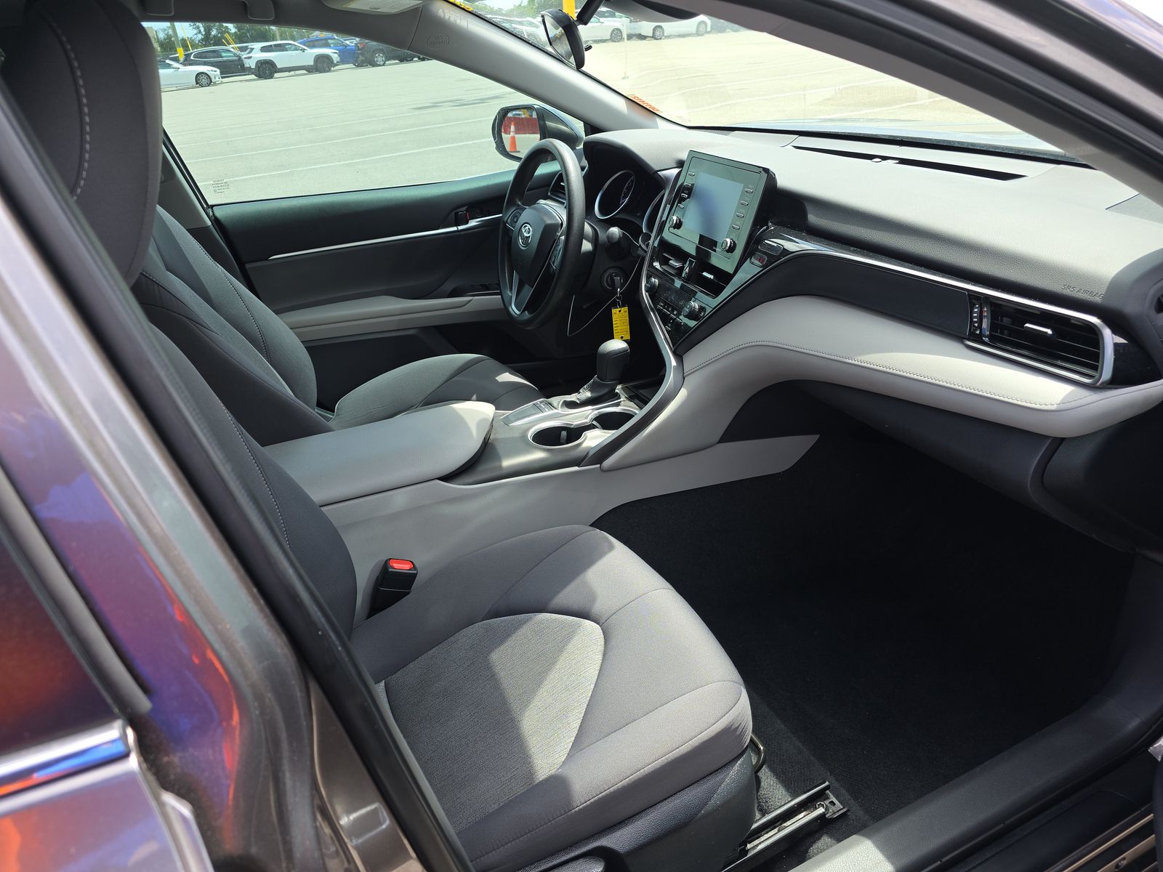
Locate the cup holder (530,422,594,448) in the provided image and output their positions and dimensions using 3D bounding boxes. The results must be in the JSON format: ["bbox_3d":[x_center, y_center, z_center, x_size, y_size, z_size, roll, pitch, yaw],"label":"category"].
[{"bbox_3d":[-0.037,0.028,1.349,0.100,0.070,0.095,-16,31,-19],"label":"cup holder"}]

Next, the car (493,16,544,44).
[{"bbox_3d":[-3.917,-21.530,41.382,4.650,1.680,1.880,-15,30,-18],"label":"car"}]

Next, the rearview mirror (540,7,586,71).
[{"bbox_3d":[-0.029,-0.582,1.127,0.043,0.065,0.230,-22,35,3],"label":"rearview mirror"}]

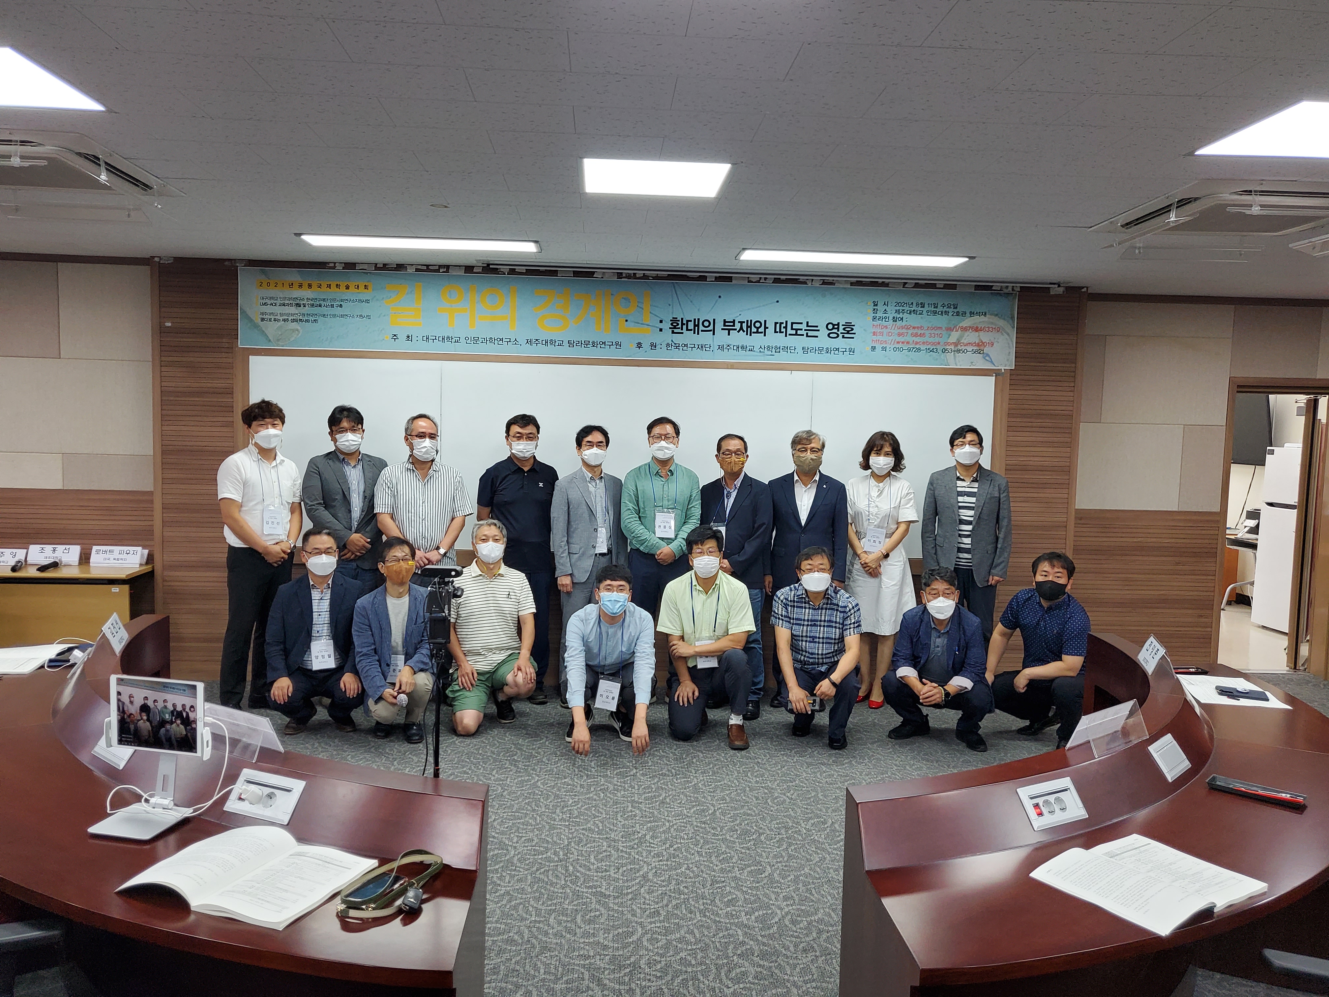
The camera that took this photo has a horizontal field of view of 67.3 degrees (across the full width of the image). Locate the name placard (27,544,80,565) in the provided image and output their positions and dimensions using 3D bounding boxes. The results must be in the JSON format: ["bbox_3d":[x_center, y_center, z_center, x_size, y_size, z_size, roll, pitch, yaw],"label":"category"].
[{"bbox_3d":[-3.794,0.351,6.225,0.315,0.120,0.066,1,4,-4],"label":"name placard"}]

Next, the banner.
[{"bbox_3d":[-0.171,-1.149,6.412,5.000,0.495,0.020,1,4,-4],"label":"banner"}]

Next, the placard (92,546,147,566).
[{"bbox_3d":[-3.387,0.363,6.183,0.305,0.120,0.066,1,4,-4],"label":"placard"}]

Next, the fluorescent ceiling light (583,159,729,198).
[{"bbox_3d":[-0.036,-1.305,4.002,0.600,0.060,0.600,1,4,-4],"label":"fluorescent ceiling light"}]

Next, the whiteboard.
[{"bbox_3d":[-0.229,-0.252,6.558,4.860,1.230,0.040,1,4,-4],"label":"whiteboard"}]

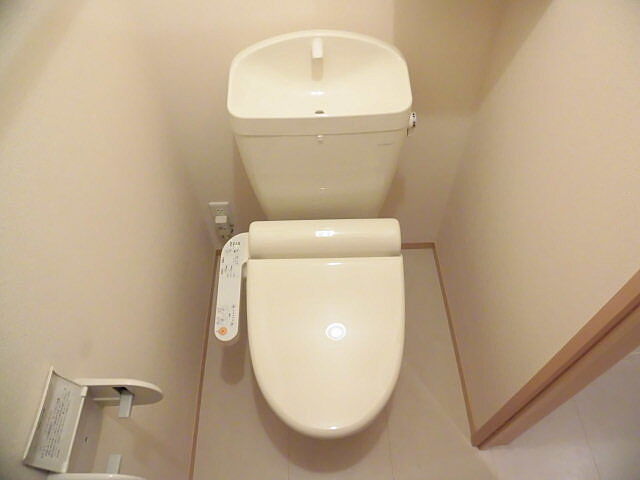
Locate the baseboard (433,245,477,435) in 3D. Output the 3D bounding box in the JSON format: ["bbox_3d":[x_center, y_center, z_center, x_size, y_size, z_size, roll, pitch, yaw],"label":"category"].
[{"bbox_3d":[0.454,0.306,1.525,0.009,0.030,0.695,-3,54,2],"label":"baseboard"}]

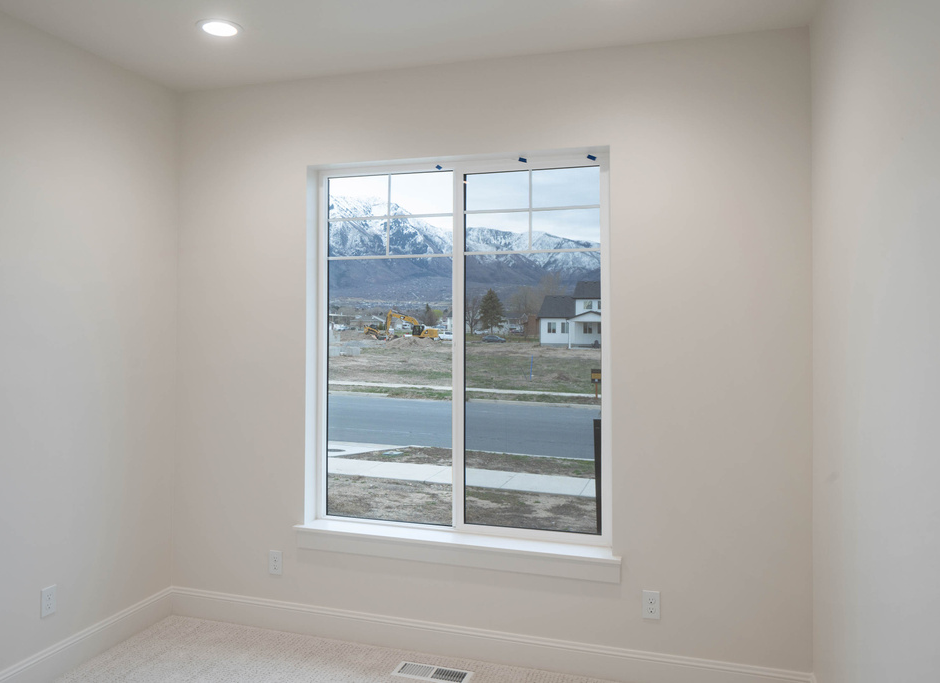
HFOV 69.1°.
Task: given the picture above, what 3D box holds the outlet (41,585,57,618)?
[{"bbox_3d":[-1.786,1.106,2.899,0.012,0.117,0.072,0,-1,17],"label":"outlet"}]

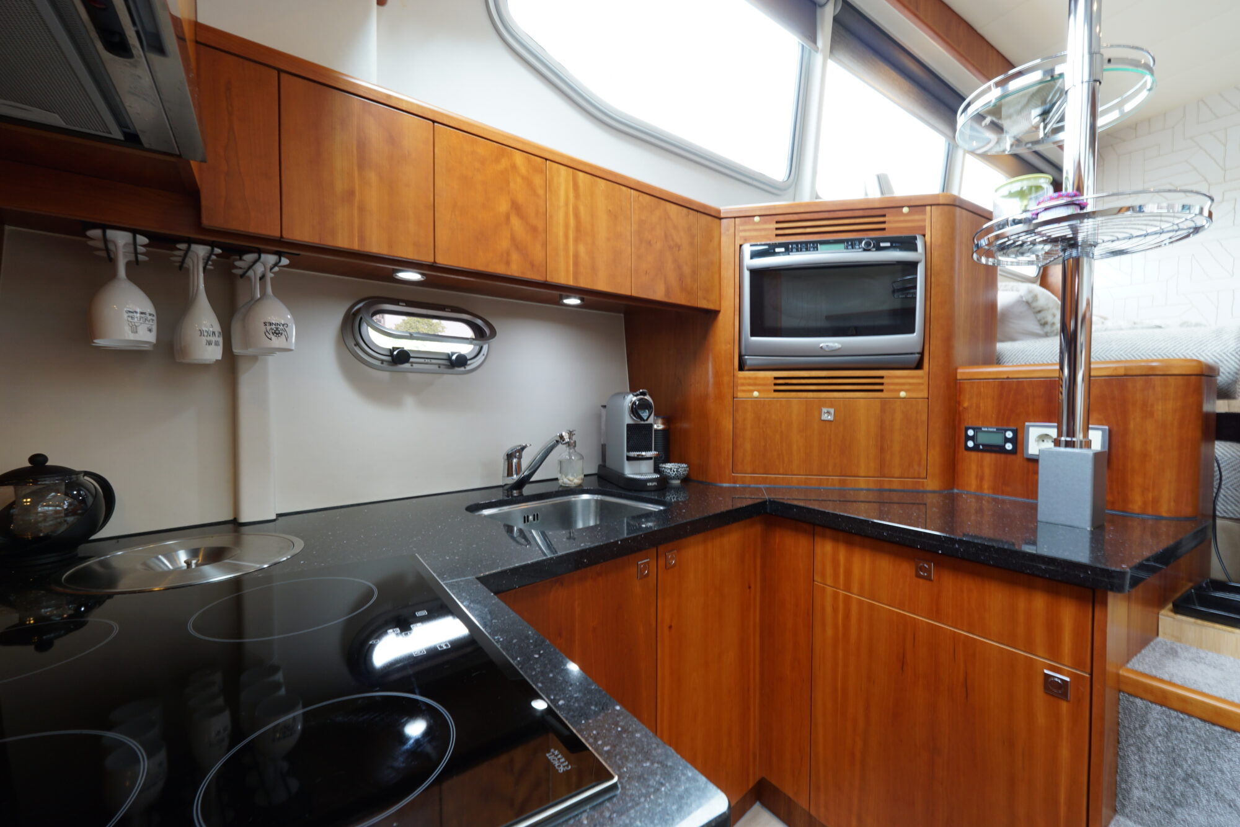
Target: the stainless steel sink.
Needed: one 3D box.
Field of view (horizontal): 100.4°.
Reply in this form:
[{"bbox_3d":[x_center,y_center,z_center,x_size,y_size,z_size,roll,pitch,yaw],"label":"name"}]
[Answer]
[{"bbox_3d":[-0.115,0.302,1.175,0.394,0.170,0.352,-2,3,-43],"label":"stainless steel sink"}]

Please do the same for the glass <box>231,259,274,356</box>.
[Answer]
[{"bbox_3d":[-0.668,-0.192,0.952,0.075,0.167,0.075,-2,3,-41],"label":"glass"}]

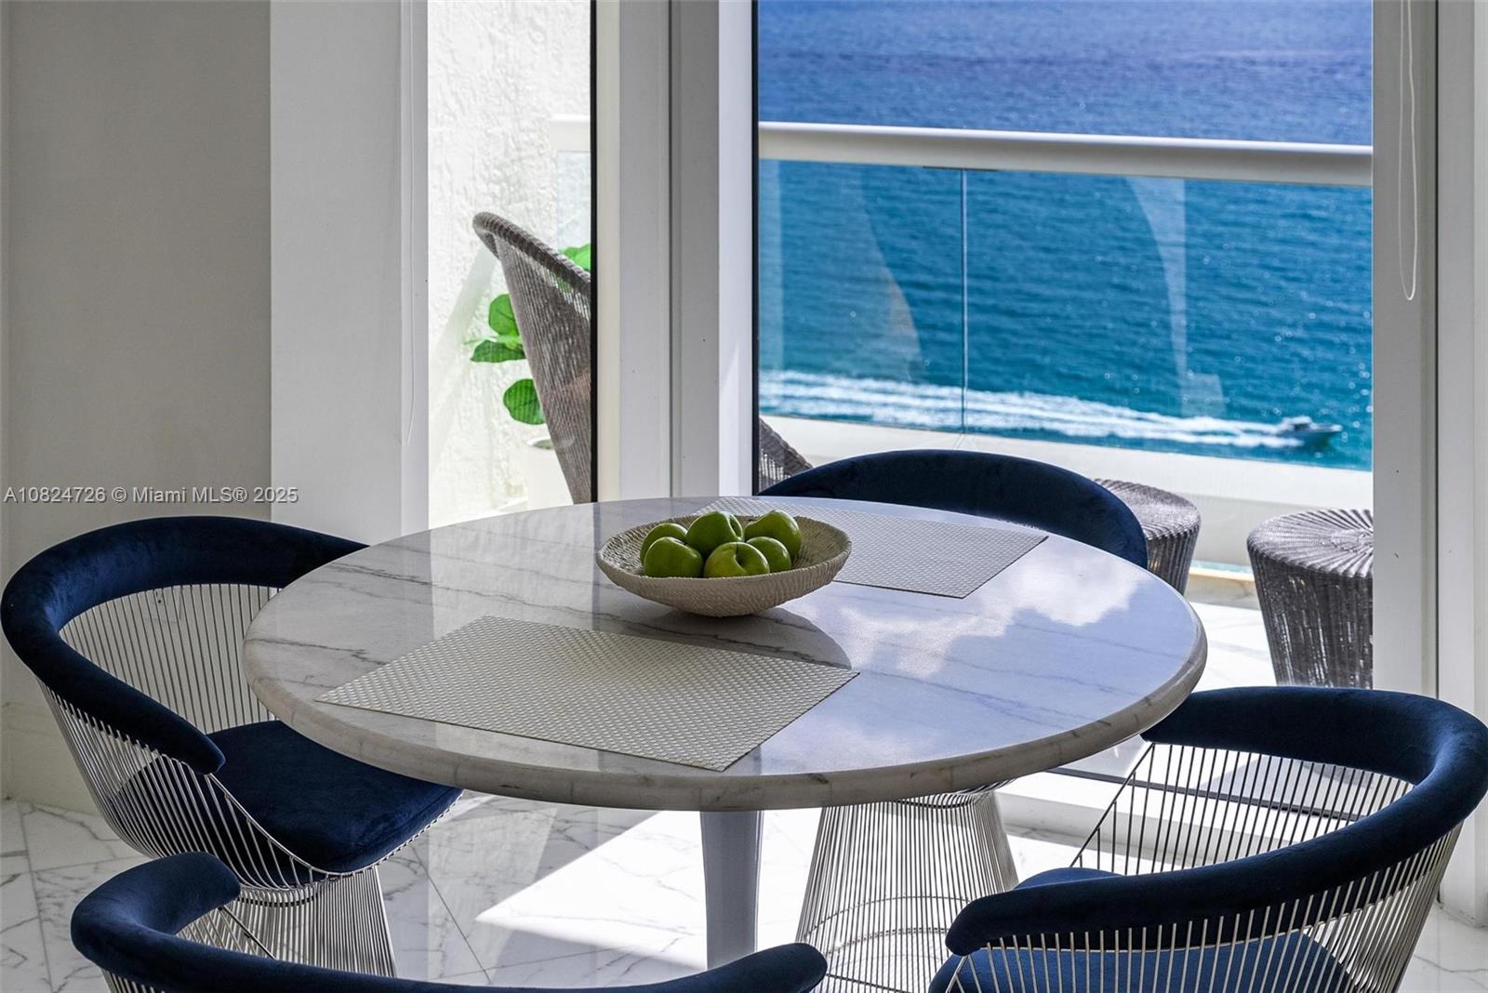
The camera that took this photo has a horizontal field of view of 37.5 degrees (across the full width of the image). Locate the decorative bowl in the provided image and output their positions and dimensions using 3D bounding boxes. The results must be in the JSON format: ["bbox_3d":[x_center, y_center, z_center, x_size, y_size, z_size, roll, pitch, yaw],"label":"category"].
[{"bbox_3d":[-0.025,0.100,2.761,0.312,0.080,0.318,0,14,0],"label":"decorative bowl"}]

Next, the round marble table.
[{"bbox_3d":[-0.023,0.497,2.835,1.187,0.725,1.187,0,14,0],"label":"round marble table"}]

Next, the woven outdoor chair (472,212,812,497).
[{"bbox_3d":[-0.180,-0.154,4.939,0.820,0.970,0.780,-9,16,-31],"label":"woven outdoor chair"}]

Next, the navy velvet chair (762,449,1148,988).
[{"bbox_3d":[0.270,0.368,3.328,0.673,0.737,0.570,8,16,28],"label":"navy velvet chair"}]

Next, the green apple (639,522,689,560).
[{"bbox_3d":[-0.099,0.068,2.817,0.074,0.067,0.074,0,14,0],"label":"green apple"}]

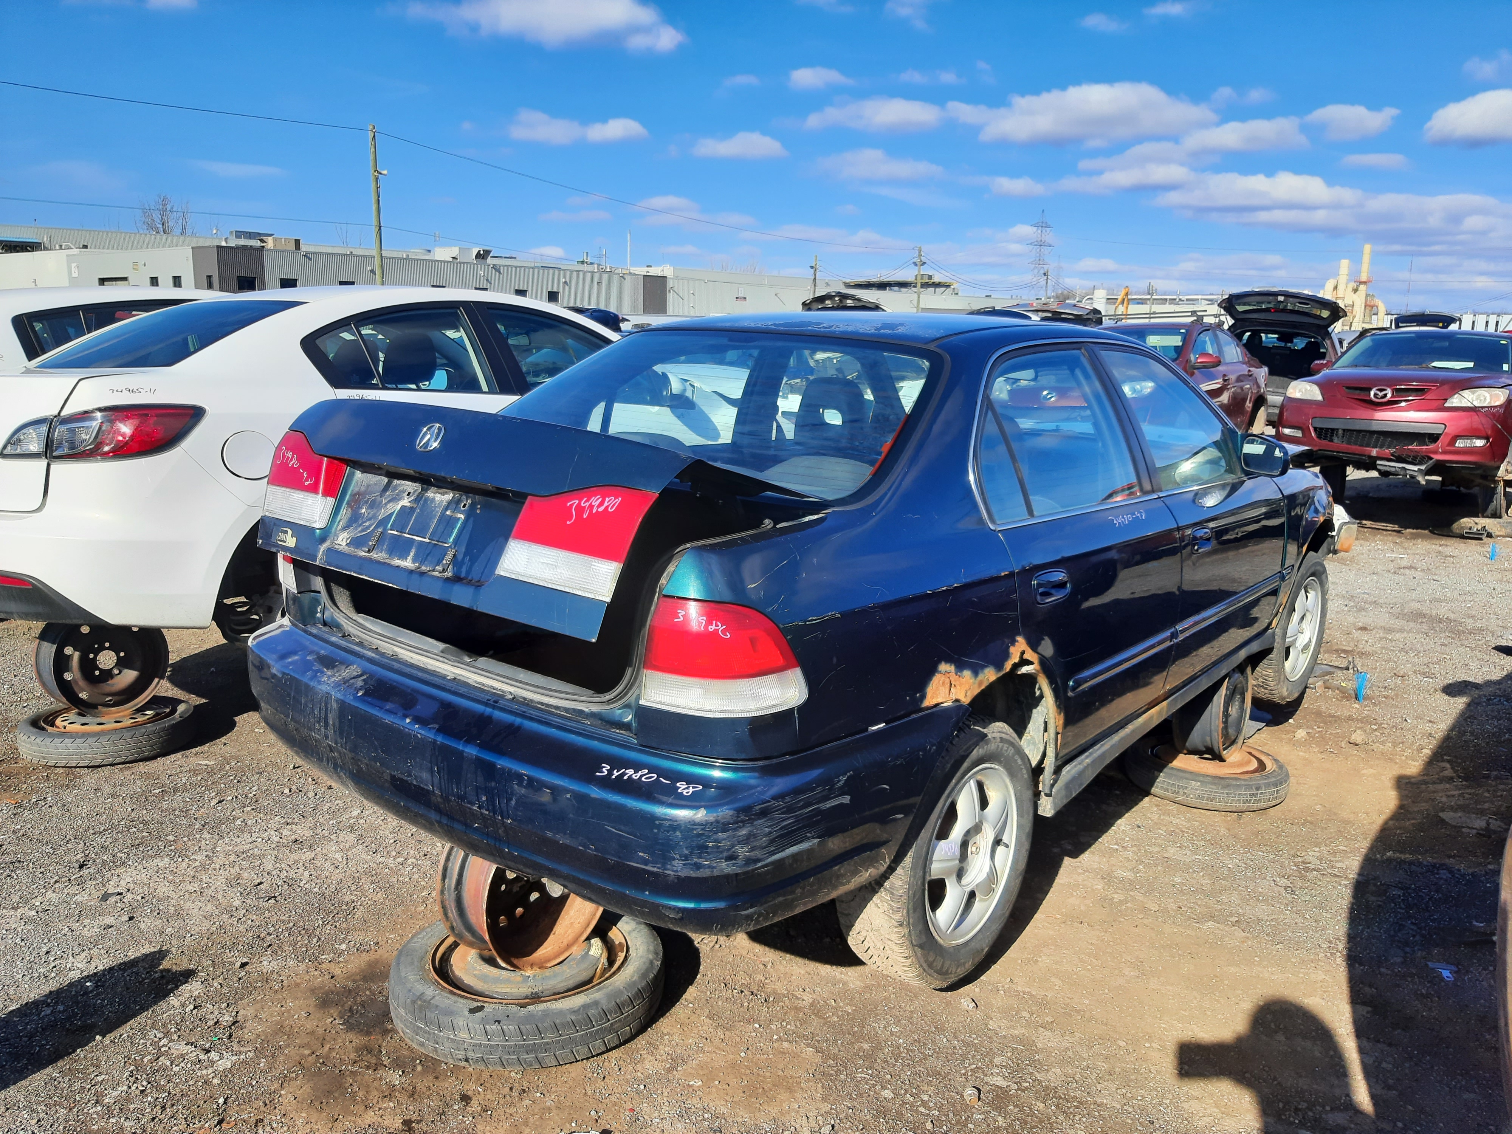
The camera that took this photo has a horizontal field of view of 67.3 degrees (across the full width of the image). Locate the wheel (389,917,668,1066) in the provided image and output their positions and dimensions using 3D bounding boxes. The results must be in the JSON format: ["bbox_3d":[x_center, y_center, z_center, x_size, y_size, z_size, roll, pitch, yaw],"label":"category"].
[{"bbox_3d":[-0.503,0.908,2.529,0.594,0.128,0.594,1,11,0],"label":"wheel"}]

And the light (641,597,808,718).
[{"bbox_3d":[-0.063,0.157,1.973,0.230,0.220,0.212,11,16,39],"label":"light"}]

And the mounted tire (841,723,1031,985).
[{"bbox_3d":[0.431,0.649,2.649,0.195,0.612,0.612,11,16,39],"label":"mounted tire"}]

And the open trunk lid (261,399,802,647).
[{"bbox_3d":[-0.507,-0.111,2.492,1.250,0.379,0.578,11,1,39],"label":"open trunk lid"}]

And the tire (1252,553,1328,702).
[{"bbox_3d":[2.129,0.243,4.607,0.195,0.612,0.612,12,16,41],"label":"tire"}]

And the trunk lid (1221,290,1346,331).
[{"bbox_3d":[6.084,-2.957,13.100,1.380,0.360,0.880,12,1,30],"label":"trunk lid"}]

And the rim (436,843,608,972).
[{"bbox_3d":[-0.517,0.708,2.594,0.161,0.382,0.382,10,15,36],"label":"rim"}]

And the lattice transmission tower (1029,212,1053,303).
[{"bbox_3d":[97.407,-103.022,393.776,9.300,40.000,6.500,4,13,13],"label":"lattice transmission tower"}]

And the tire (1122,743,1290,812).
[{"bbox_3d":[1.485,0.671,3.761,0.518,0.117,0.518,12,16,39],"label":"tire"}]

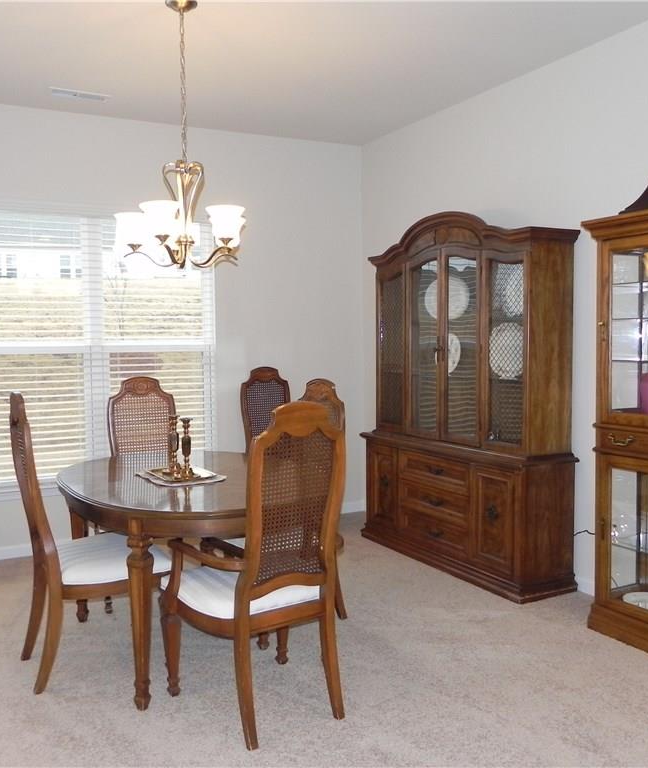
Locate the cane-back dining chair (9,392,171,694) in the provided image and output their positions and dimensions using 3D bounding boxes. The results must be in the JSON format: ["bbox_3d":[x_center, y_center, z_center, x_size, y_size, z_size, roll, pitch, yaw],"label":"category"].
[{"bbox_3d":[-0.960,0.589,3.182,0.570,1.141,0.543,-3,4,-27],"label":"cane-back dining chair"}]

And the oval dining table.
[{"bbox_3d":[-0.604,0.772,3.424,1.067,0.737,1.570,-3,4,-28],"label":"oval dining table"}]

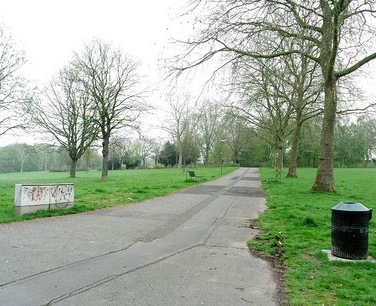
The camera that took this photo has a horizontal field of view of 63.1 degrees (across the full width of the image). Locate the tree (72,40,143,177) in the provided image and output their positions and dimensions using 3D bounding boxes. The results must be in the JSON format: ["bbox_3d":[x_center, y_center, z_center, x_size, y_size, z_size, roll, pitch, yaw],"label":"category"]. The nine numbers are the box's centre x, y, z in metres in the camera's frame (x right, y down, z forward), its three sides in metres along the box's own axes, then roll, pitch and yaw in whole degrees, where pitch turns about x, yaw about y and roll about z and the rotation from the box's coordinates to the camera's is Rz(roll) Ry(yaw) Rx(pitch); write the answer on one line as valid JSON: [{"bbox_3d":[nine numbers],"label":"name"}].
[{"bbox_3d":[-7.430,-4.190,29.000,6.630,13.300,6.290,0,-2,0],"label":"tree"}]

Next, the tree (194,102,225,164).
[{"bbox_3d":[4.910,-4.570,70.000,6.850,14.850,6.510,0,-2,0],"label":"tree"}]

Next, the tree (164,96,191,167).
[{"bbox_3d":[-2.060,-4.210,60.000,5.870,14.490,5.580,0,-2,0],"label":"tree"}]

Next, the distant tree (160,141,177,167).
[{"bbox_3d":[-4.330,0.220,68.000,3.550,5.990,3.370,0,-2,0],"label":"distant tree"}]

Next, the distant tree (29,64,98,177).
[{"bbox_3d":[-13.410,-3.450,33.000,7.540,12.170,7.160,0,-2,0],"label":"distant tree"}]

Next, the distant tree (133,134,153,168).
[{"bbox_3d":[-10.990,-0.360,74.000,4.830,8.210,4.590,0,-2,0],"label":"distant tree"}]

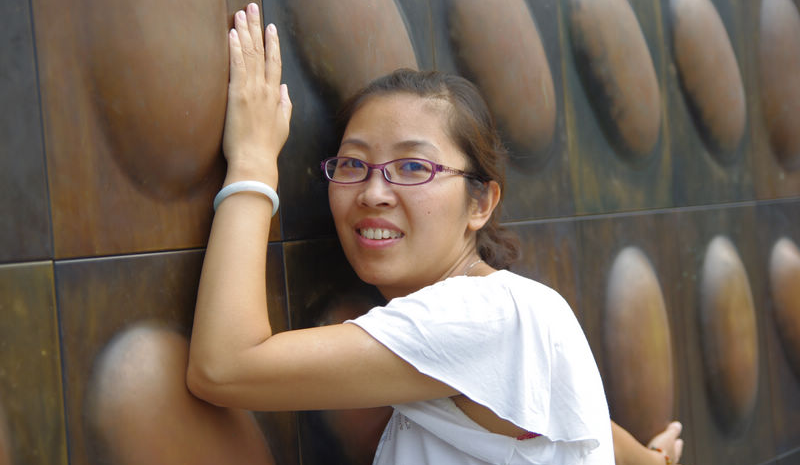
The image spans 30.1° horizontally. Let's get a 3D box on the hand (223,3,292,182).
[{"bbox_3d":[-0.147,-0.143,1.540,0.042,0.182,0.081,-7,-10,36],"label":"hand"}]

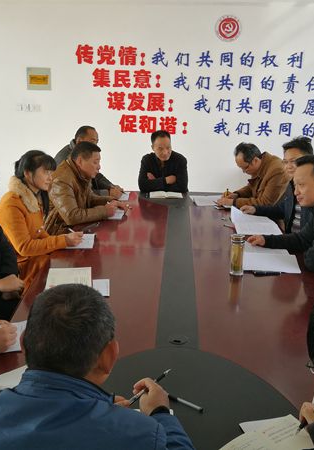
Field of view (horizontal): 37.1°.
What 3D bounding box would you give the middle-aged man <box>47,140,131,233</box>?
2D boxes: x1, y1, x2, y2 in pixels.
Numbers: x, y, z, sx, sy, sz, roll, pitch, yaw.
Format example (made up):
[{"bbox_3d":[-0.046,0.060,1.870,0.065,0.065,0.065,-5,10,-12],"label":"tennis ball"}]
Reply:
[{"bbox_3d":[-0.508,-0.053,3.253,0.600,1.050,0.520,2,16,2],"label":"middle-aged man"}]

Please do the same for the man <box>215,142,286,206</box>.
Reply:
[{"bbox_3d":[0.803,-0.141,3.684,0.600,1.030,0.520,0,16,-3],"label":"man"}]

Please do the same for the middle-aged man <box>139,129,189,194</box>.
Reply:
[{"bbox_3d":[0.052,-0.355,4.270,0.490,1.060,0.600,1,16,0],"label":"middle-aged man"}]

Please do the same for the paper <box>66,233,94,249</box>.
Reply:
[{"bbox_3d":[-0.438,0.091,2.733,0.180,0.012,0.250,0,16,-5],"label":"paper"}]

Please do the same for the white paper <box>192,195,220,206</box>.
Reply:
[{"bbox_3d":[0.414,-0.195,3.795,0.270,0.006,0.310,1,16,-1],"label":"white paper"}]

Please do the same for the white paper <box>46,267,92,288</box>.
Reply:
[{"bbox_3d":[-0.410,0.251,2.188,0.210,0.006,0.295,-1,16,-8],"label":"white paper"}]

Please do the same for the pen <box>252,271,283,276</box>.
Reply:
[{"bbox_3d":[0.541,0.235,2.289,0.140,0.015,0.015,-1,16,-7],"label":"pen"}]

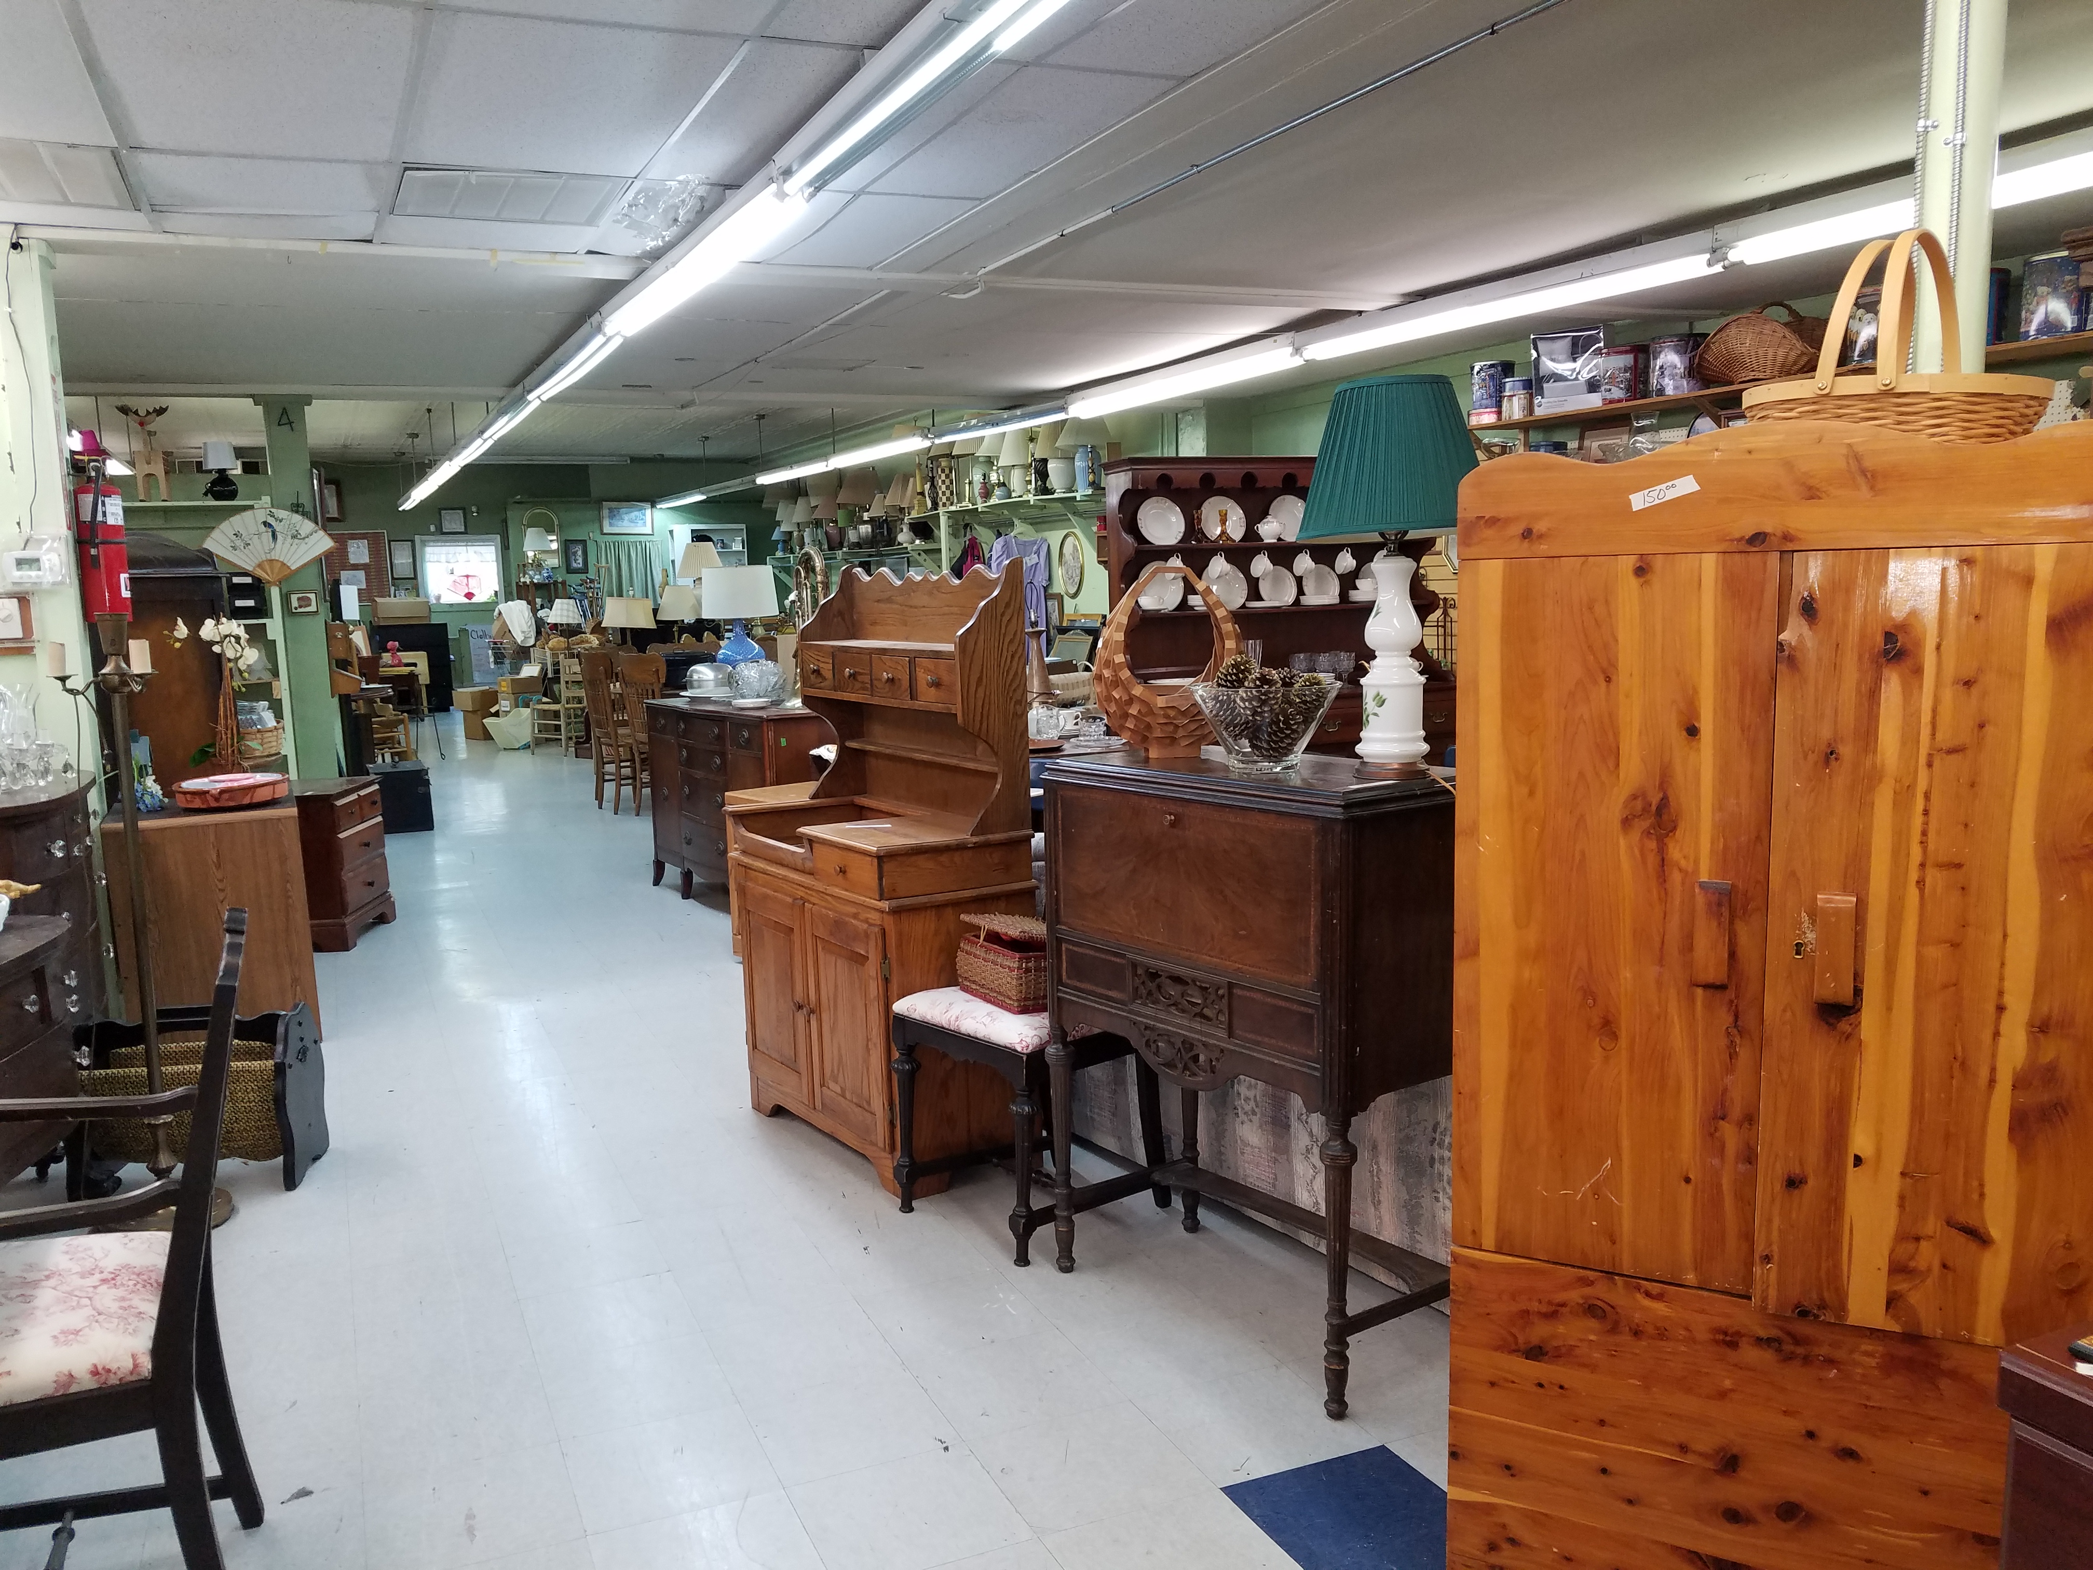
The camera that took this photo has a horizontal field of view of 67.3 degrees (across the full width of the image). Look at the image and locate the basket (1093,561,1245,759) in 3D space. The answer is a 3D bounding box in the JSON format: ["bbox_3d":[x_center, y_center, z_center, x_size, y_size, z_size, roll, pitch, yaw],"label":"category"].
[{"bbox_3d":[0.251,-0.257,3.174,0.310,0.394,0.240,-2,8,0],"label":"basket"}]

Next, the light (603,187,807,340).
[{"bbox_3d":[-1.186,-1.678,5.206,0.120,0.090,2.440,-5,8,-25],"label":"light"}]

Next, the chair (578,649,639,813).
[{"bbox_3d":[-2.692,-0.359,10.190,0.520,1.030,0.440,-8,10,-41],"label":"chair"}]

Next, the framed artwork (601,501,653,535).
[{"bbox_3d":[-5.575,-3.556,20.917,0.690,0.440,0.040,-5,8,-24],"label":"framed artwork"}]

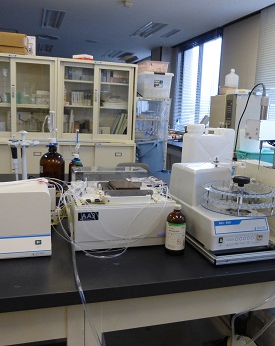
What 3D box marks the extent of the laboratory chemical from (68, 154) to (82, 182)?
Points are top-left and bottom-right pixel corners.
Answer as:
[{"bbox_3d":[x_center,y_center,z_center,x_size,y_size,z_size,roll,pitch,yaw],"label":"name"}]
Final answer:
[{"bbox_3d":[-0.404,-0.009,2.280,0.092,0.218,0.092,-1,10,-18],"label":"laboratory chemical"}]

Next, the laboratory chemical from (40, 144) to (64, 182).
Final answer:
[{"bbox_3d":[-0.524,-0.027,2.140,0.151,0.289,0.151,-1,10,-18],"label":"laboratory chemical"}]

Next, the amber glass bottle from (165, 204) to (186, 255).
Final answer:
[{"bbox_3d":[0.139,0.201,1.245,0.071,0.174,0.071,2,9,0],"label":"amber glass bottle"}]

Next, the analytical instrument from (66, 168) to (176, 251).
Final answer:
[{"bbox_3d":[-0.107,0.137,1.467,0.377,0.212,0.445,-1,10,-18],"label":"analytical instrument"}]

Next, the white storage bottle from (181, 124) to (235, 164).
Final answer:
[{"bbox_3d":[0.476,-0.097,2.364,0.300,0.440,0.180,-1,10,-18],"label":"white storage bottle"}]

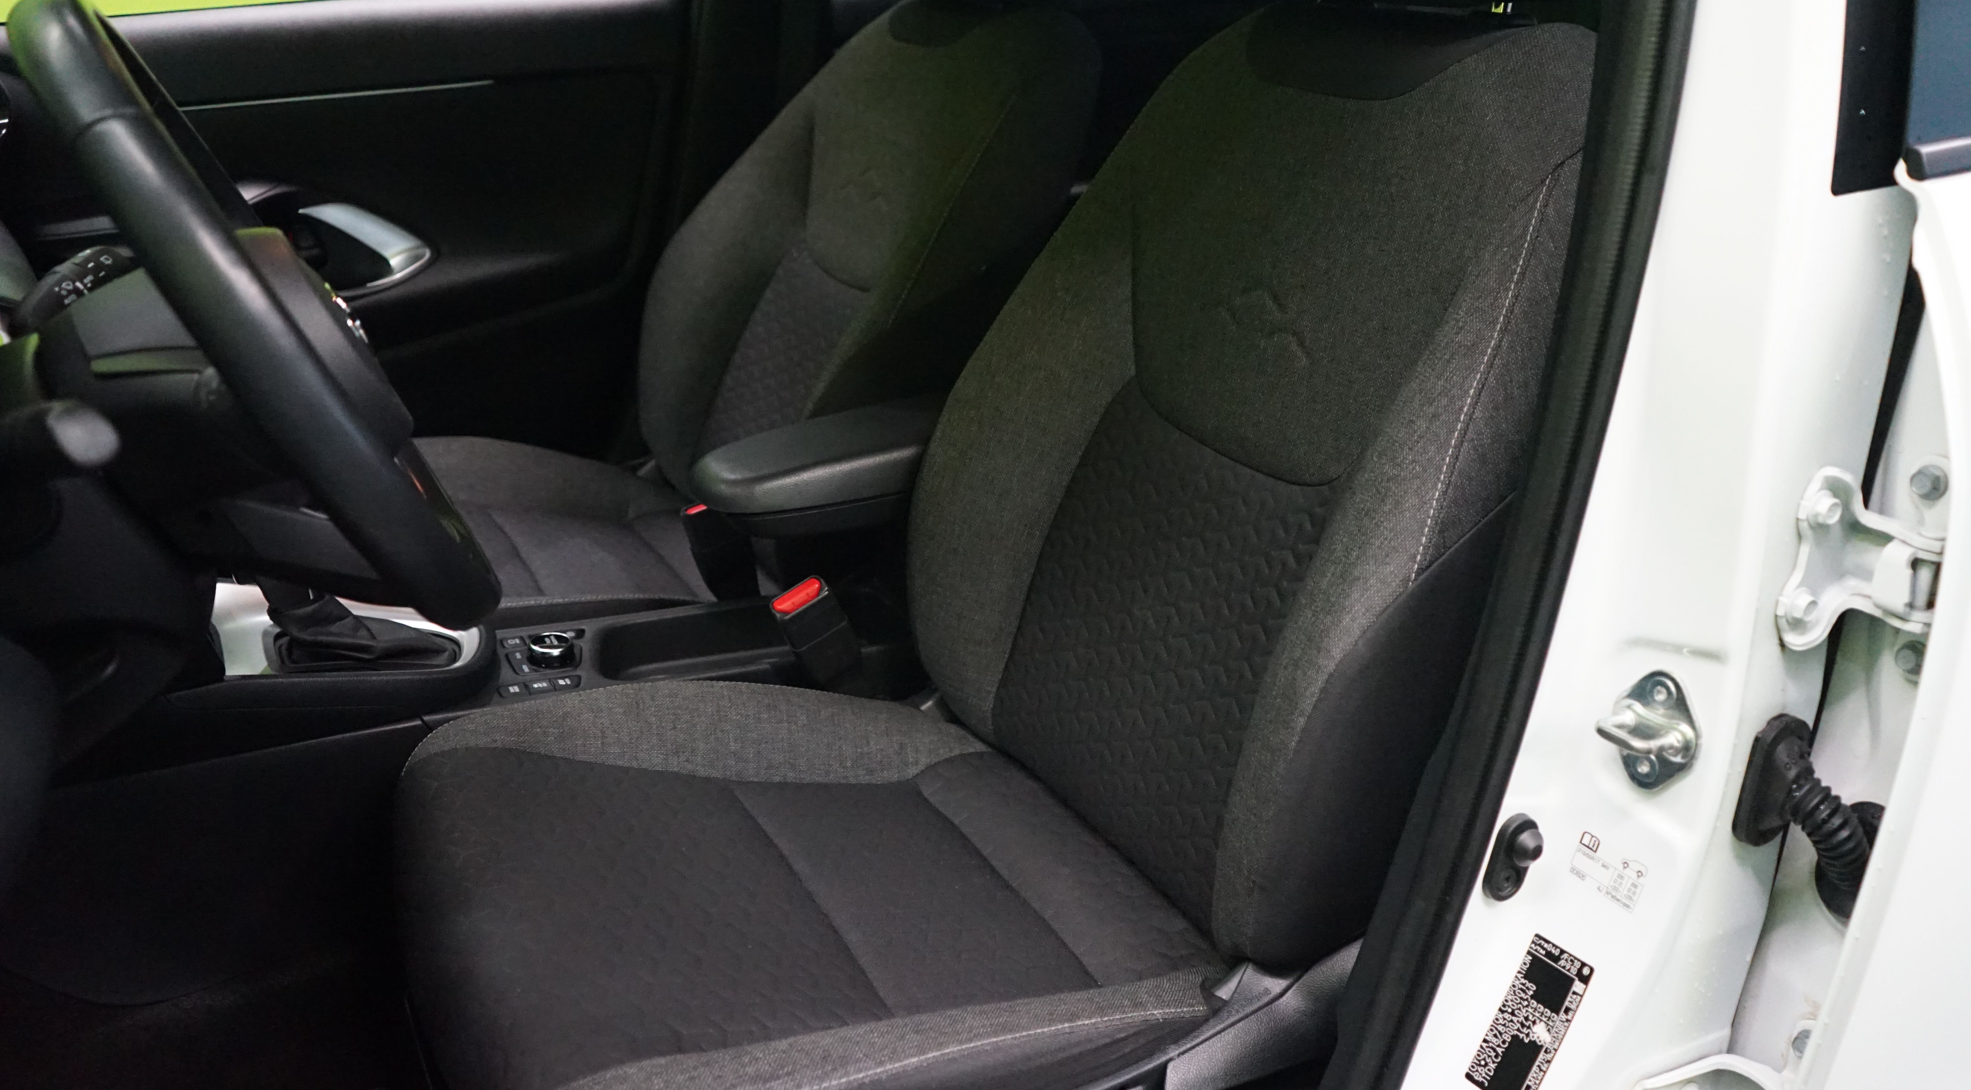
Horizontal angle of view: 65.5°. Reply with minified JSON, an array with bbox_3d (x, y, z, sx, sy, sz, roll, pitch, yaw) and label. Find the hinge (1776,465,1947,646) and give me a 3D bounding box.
[{"bbox_3d":[0.439,0.008,0.764,0.062,0.095,0.060,-11,24,-24],"label":"hinge"}]

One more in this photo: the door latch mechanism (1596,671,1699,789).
[{"bbox_3d":[0.354,0.098,0.815,0.032,0.066,0.053,-11,24,-24],"label":"door latch mechanism"}]

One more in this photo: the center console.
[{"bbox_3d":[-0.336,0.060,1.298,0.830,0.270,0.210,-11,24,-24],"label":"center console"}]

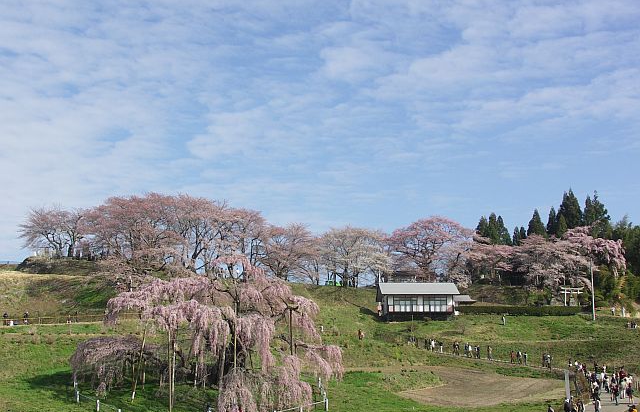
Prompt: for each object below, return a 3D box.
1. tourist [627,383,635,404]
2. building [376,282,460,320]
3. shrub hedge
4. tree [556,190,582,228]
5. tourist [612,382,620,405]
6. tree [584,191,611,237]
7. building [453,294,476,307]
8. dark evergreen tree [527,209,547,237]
[{"bbox_3d":[25.191,15.212,66.000,0.500,1.630,0.450,0,-5,0],"label":"tourist"},{"bbox_3d":[15.900,15.261,130.000,12.000,5.900,8.000,0,-5,0],"label":"building"},{"bbox_3d":[32.371,16.956,132.000,20.300,1.600,1.400,0,-5,5],"label":"shrub hedge"},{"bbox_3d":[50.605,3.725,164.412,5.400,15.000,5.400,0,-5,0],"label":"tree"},{"bbox_3d":[24.055,15.293,66.000,0.500,1.650,0.450,0,-5,-6],"label":"tourist"},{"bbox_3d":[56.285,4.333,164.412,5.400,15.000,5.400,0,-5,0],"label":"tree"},{"bbox_3d":[24.519,16.574,139.000,4.200,3.000,3.800,0,-5,0],"label":"building"},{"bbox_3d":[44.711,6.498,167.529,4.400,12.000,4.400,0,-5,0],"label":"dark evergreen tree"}]

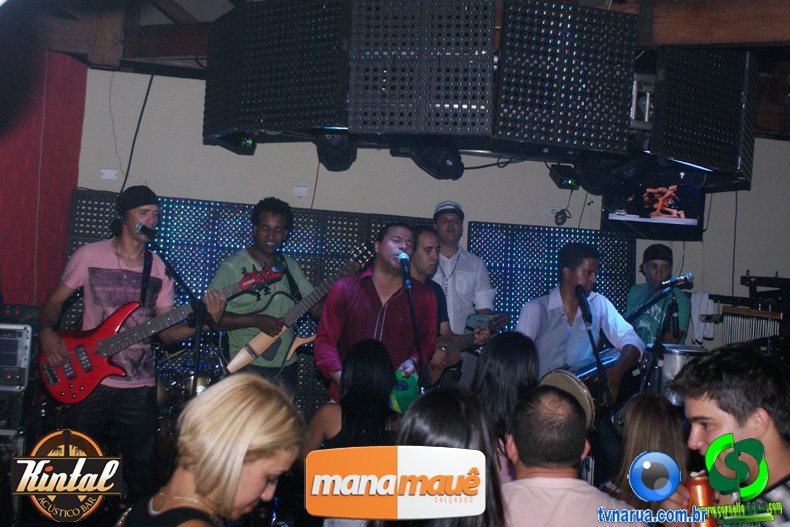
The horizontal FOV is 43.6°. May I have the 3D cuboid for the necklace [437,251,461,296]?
[{"bbox_3d":[0.292,0.052,5.450,0.150,0.250,0.140,3,-4,2],"label":"necklace"}]

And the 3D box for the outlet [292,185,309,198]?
[{"bbox_3d":[-0.660,-0.503,6.900,0.112,0.074,0.012,4,-6,-10],"label":"outlet"}]

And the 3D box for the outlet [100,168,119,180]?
[{"bbox_3d":[-1.931,-0.603,6.680,0.114,0.071,0.012,4,-6,-10],"label":"outlet"}]

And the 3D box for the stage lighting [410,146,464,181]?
[{"bbox_3d":[0.194,-0.458,4.500,0.170,0.165,0.230,6,-6,-30],"label":"stage lighting"}]

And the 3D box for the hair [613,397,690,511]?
[{"bbox_3d":[0.711,0.529,2.750,0.210,0.340,0.220,2,-3,5],"label":"hair"}]

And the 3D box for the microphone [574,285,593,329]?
[{"bbox_3d":[0.857,0.187,4.485,0.050,0.191,0.050,-15,-15,-6],"label":"microphone"}]

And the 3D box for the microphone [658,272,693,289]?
[{"bbox_3d":[1.393,0.084,4.900,0.199,0.050,0.050,-15,0,-18],"label":"microphone"}]

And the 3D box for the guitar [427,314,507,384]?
[{"bbox_3d":[0.312,0.412,4.850,0.640,0.230,0.080,-31,10,-24],"label":"guitar"}]

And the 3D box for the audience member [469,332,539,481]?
[{"bbox_3d":[0.296,1.006,2.880,0.440,1.620,0.300,2,-3,3],"label":"audience member"}]

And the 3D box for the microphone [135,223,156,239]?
[{"bbox_3d":[-1.001,-0.127,3.975,0.175,0.050,0.050,20,-21,48],"label":"microphone"}]

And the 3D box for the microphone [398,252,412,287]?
[{"bbox_3d":[0.050,0.027,4.500,0.050,0.165,0.050,-7,-21,-2],"label":"microphone"}]

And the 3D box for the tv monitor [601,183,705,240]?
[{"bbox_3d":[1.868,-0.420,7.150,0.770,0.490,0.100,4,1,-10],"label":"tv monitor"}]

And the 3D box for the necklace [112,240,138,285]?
[{"bbox_3d":[-1.108,-0.008,4.120,0.150,0.200,0.130,5,-4,-29],"label":"necklace"}]

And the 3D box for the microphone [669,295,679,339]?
[{"bbox_3d":[1.526,0.290,5.400,0.040,0.230,0.040,-4,-5,0],"label":"microphone"}]

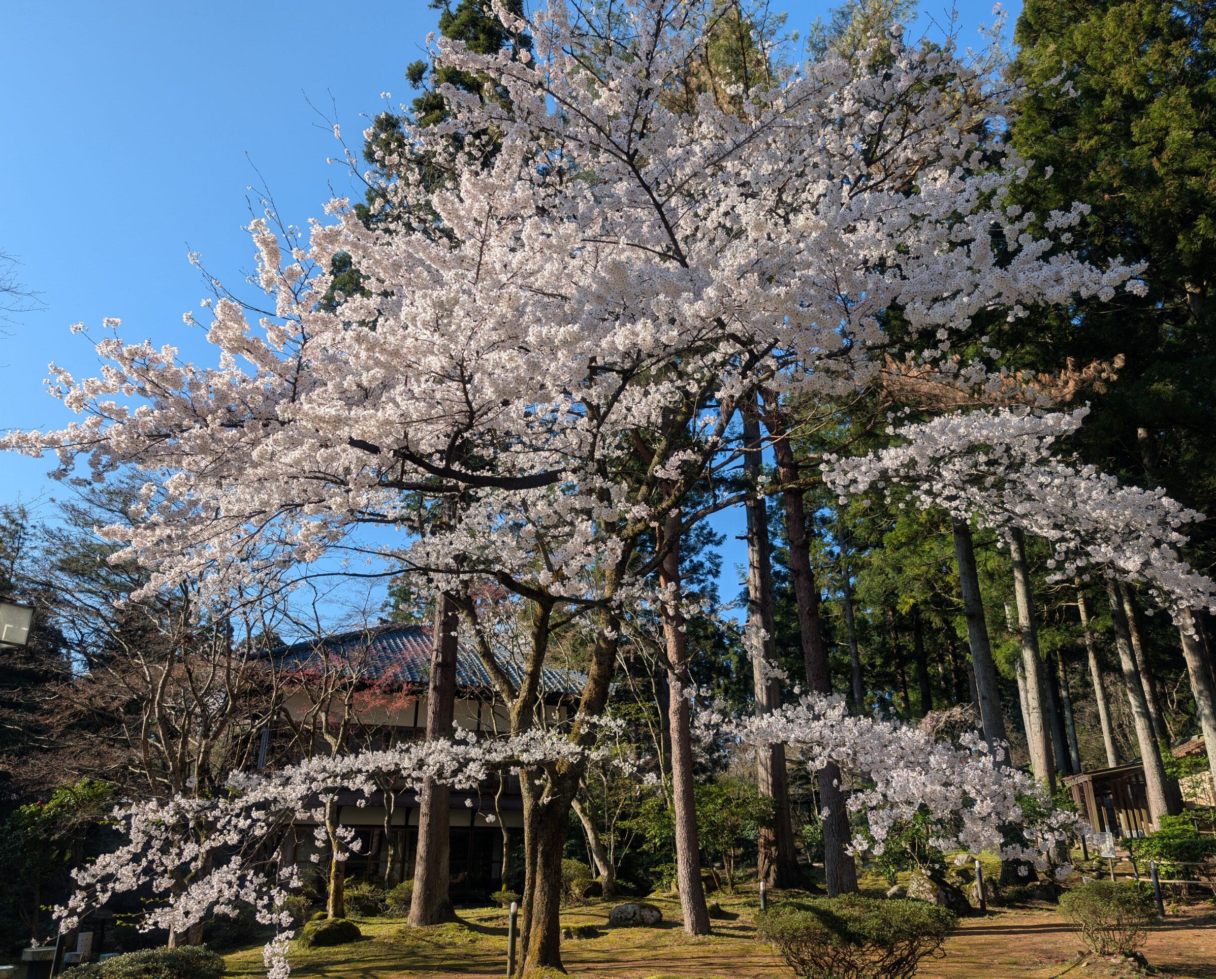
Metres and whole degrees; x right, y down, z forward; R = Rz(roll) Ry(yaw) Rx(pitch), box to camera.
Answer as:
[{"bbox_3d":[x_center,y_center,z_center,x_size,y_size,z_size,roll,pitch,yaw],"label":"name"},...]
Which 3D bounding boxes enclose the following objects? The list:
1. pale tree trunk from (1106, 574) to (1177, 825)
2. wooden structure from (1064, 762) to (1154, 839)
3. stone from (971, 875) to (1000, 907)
[{"bbox_3d":[12.734,5.306,21.728,0.450,6.500,0.450,-11,-24,28],"label":"pale tree trunk"},{"bbox_3d":[15.158,9.369,27.300,2.000,2.100,2.300,-4,-22,12],"label":"wooden structure"},{"bbox_3d":[6.739,7.165,16.100,0.500,0.530,0.480,-8,-23,20],"label":"stone"}]

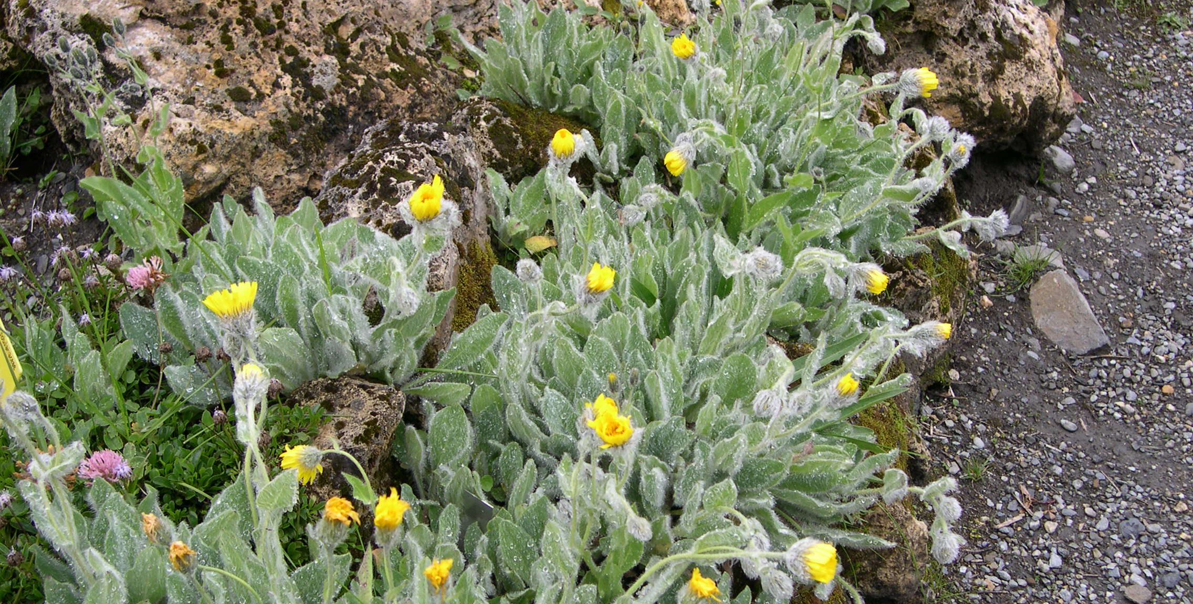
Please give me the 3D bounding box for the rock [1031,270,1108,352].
[{"bbox_3d":[0.595,0.012,1.650,0.078,0.030,0.135,-7,43,-7],"label":"rock"}]

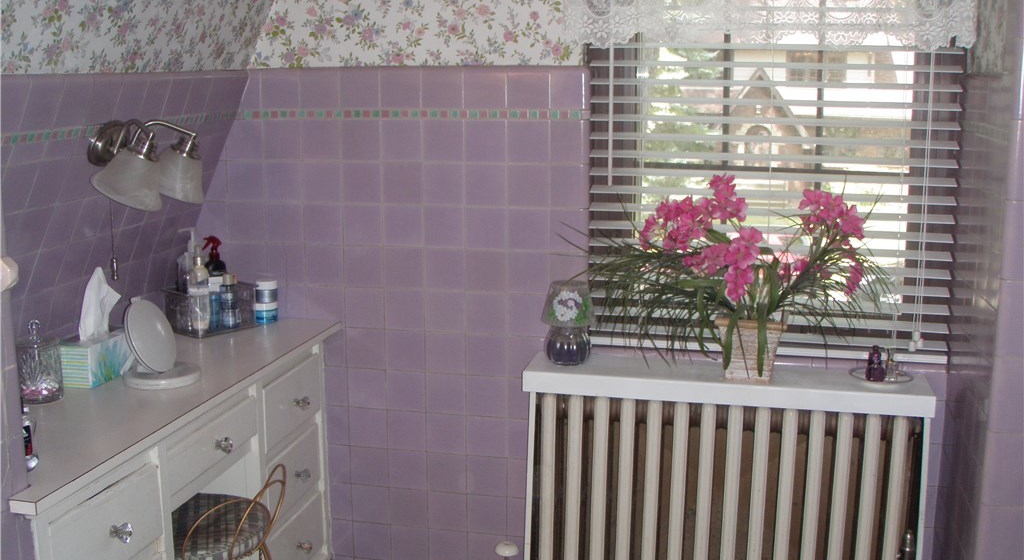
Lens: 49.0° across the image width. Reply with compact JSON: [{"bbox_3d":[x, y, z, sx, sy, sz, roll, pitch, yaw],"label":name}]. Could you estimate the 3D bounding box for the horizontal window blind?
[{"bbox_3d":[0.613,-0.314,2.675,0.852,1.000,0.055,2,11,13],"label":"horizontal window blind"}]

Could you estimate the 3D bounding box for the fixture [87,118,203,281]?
[{"bbox_3d":[-0.813,-0.174,2.436,0.202,0.362,0.325,14,13,11],"label":"fixture"}]

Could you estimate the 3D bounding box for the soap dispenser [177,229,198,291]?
[{"bbox_3d":[-0.840,-0.009,2.937,0.066,0.251,0.058,-2,11,-11],"label":"soap dispenser"}]

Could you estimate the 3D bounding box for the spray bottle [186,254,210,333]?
[{"bbox_3d":[-0.798,0.029,2.871,0.055,0.200,0.053,-3,11,-16],"label":"spray bottle"}]

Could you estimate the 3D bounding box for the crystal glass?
[{"bbox_3d":[-0.964,0.161,2.282,0.098,0.160,0.098,-5,11,-23],"label":"crystal glass"}]

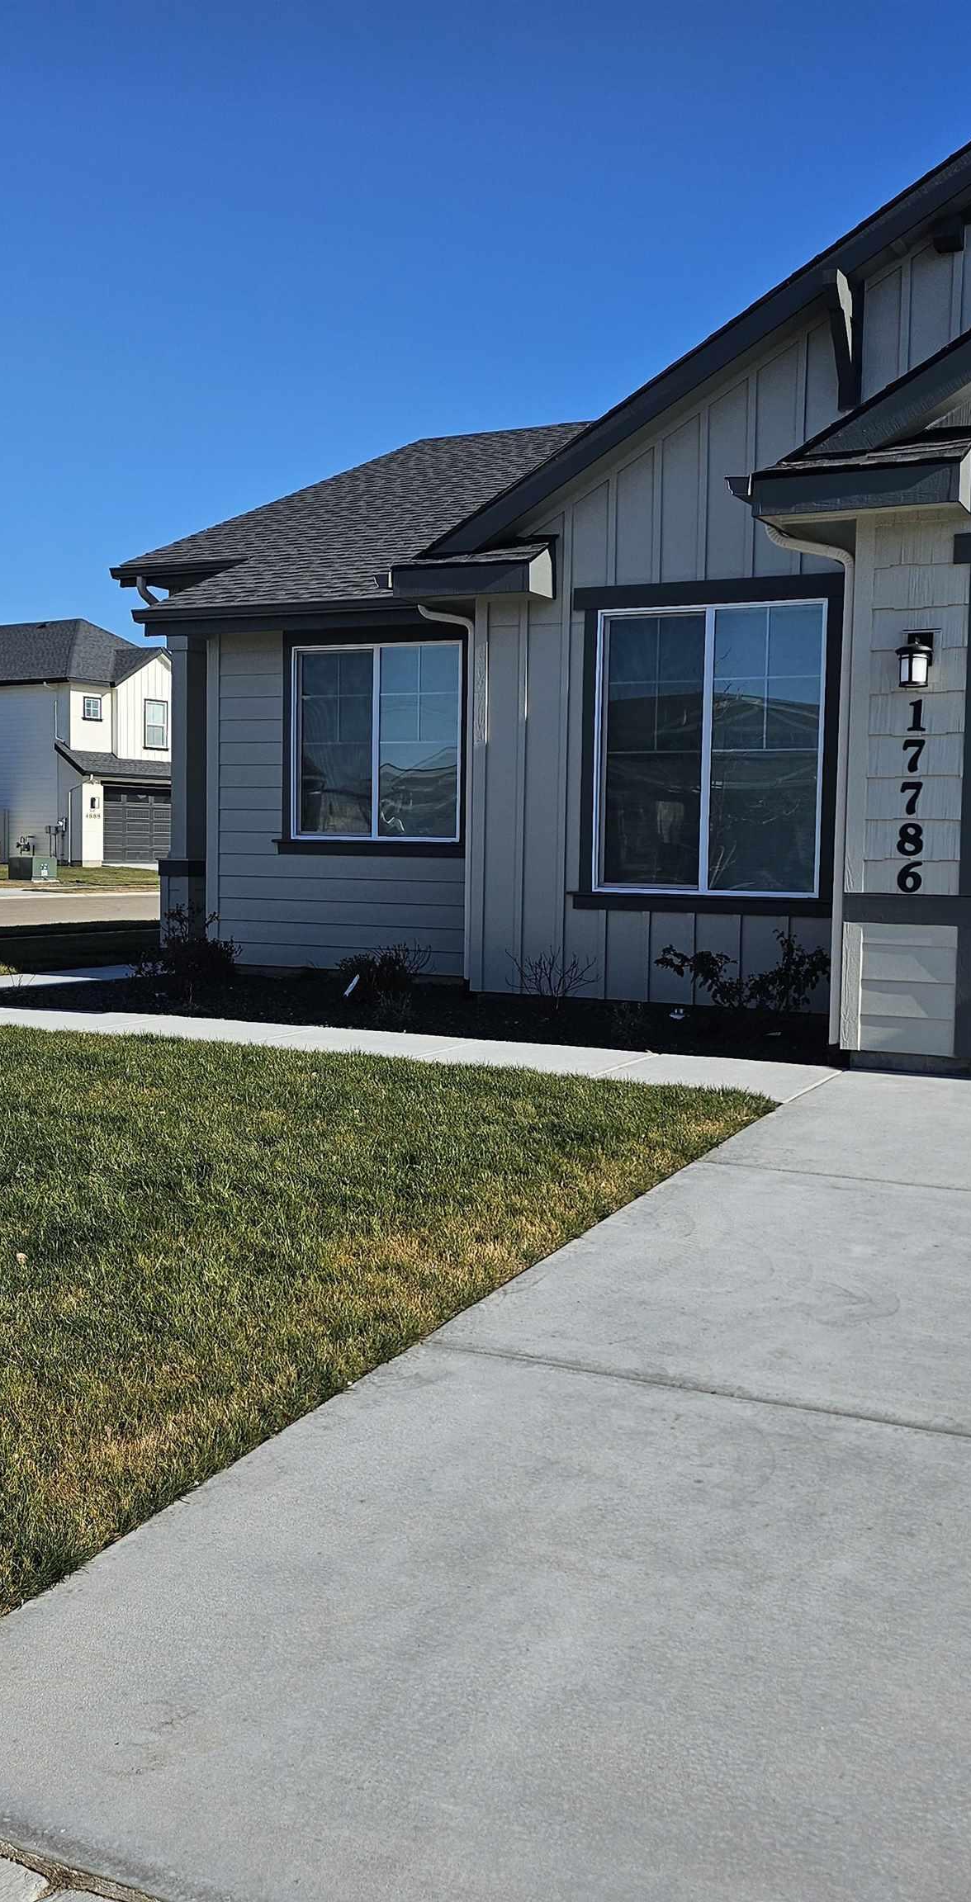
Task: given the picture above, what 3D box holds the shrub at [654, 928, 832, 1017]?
[{"bbox_3d":[1.571,0.127,10.769,1.092,0.534,0.700,1,4,8],"label":"shrub"}]

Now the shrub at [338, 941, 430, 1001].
[{"bbox_3d":[-0.697,0.140,12.125,0.642,0.403,0.550,1,4,-3],"label":"shrub"}]

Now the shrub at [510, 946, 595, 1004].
[{"bbox_3d":[0.436,0.167,11.377,0.551,0.397,0.450,1,4,2],"label":"shrub"}]

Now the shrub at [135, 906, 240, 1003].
[{"bbox_3d":[-2.111,0.007,12.450,0.730,0.645,0.650,0,4,-10],"label":"shrub"}]

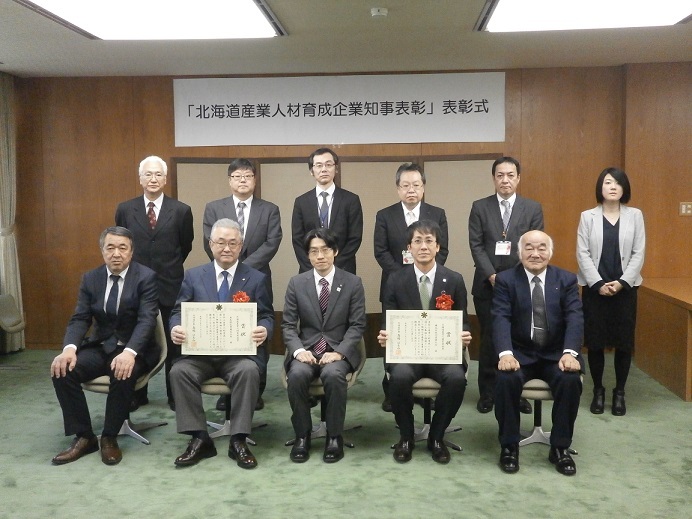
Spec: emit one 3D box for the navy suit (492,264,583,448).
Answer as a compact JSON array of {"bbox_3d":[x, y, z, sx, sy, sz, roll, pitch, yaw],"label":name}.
[{"bbox_3d":[1.084,0.523,4.117,0.530,0.900,0.650,1,5,10],"label":"navy suit"}]

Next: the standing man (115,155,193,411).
[{"bbox_3d":[-1.320,0.158,4.959,0.540,1.715,0.330,-1,5,-3],"label":"standing man"}]

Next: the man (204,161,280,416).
[{"bbox_3d":[-0.705,0.162,4.950,0.520,1.690,0.340,-1,5,-5],"label":"man"}]

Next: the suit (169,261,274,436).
[{"bbox_3d":[-0.722,0.494,4.239,0.570,0.940,0.680,-1,5,-3],"label":"suit"}]

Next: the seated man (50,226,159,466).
[{"bbox_3d":[-1.358,0.452,4.181,0.530,1.260,0.760,0,5,5],"label":"seated man"}]

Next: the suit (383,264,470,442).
[{"bbox_3d":[0.478,0.493,4.273,0.500,0.940,0.670,0,5,3],"label":"suit"}]

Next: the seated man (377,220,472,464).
[{"bbox_3d":[0.461,0.422,4.228,0.540,1.290,0.810,0,5,3],"label":"seated man"}]

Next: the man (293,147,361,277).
[{"bbox_3d":[-0.133,0.131,4.928,0.510,1.755,0.310,0,5,4],"label":"man"}]

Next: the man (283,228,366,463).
[{"bbox_3d":[-0.127,0.446,4.255,0.500,1.245,0.800,0,5,2],"label":"man"}]

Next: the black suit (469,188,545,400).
[{"bbox_3d":[1.075,0.244,4.849,0.500,1.360,0.310,0,5,7],"label":"black suit"}]

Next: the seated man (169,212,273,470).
[{"bbox_3d":[-0.713,0.429,4.187,0.580,1.300,0.810,-1,5,-3],"label":"seated man"}]

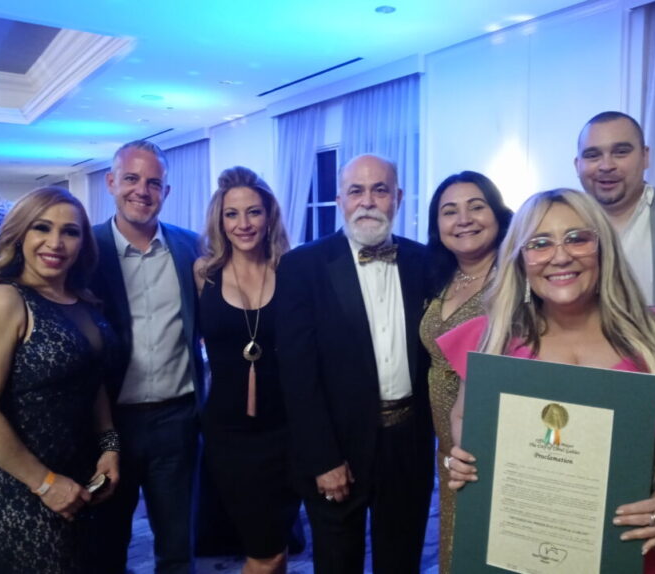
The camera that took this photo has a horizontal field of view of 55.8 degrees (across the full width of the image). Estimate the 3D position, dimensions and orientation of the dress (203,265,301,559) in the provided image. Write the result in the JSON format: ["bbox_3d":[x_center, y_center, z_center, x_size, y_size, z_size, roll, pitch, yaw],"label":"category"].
[{"bbox_3d":[-0.225,0.374,1.860,0.335,0.880,0.260,-1,5,-5],"label":"dress"}]

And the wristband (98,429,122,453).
[{"bbox_3d":[-0.538,0.380,1.530,0.058,0.050,0.060,-5,-12,-11],"label":"wristband"}]

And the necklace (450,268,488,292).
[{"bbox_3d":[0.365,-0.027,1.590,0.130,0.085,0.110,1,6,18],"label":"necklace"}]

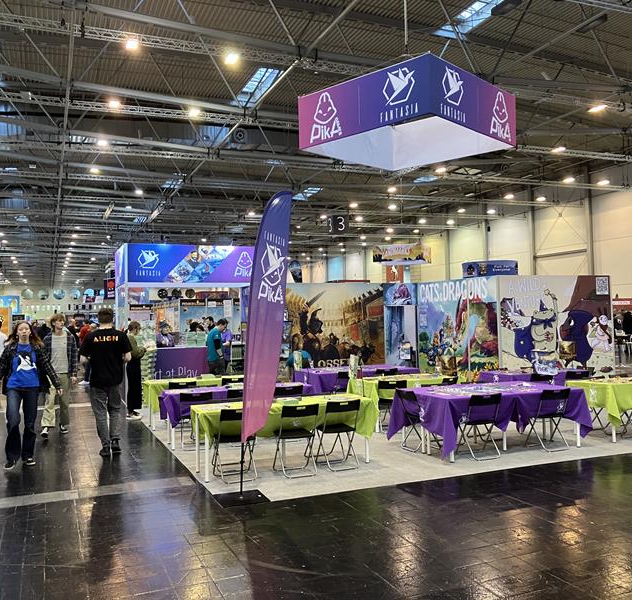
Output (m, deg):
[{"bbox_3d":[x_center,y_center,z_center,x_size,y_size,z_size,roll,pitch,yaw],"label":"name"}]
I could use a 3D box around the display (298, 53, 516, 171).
[{"bbox_3d":[1.791,-3.457,12.596,3.000,1.000,3.000,-2,-2,44],"label":"display"}]

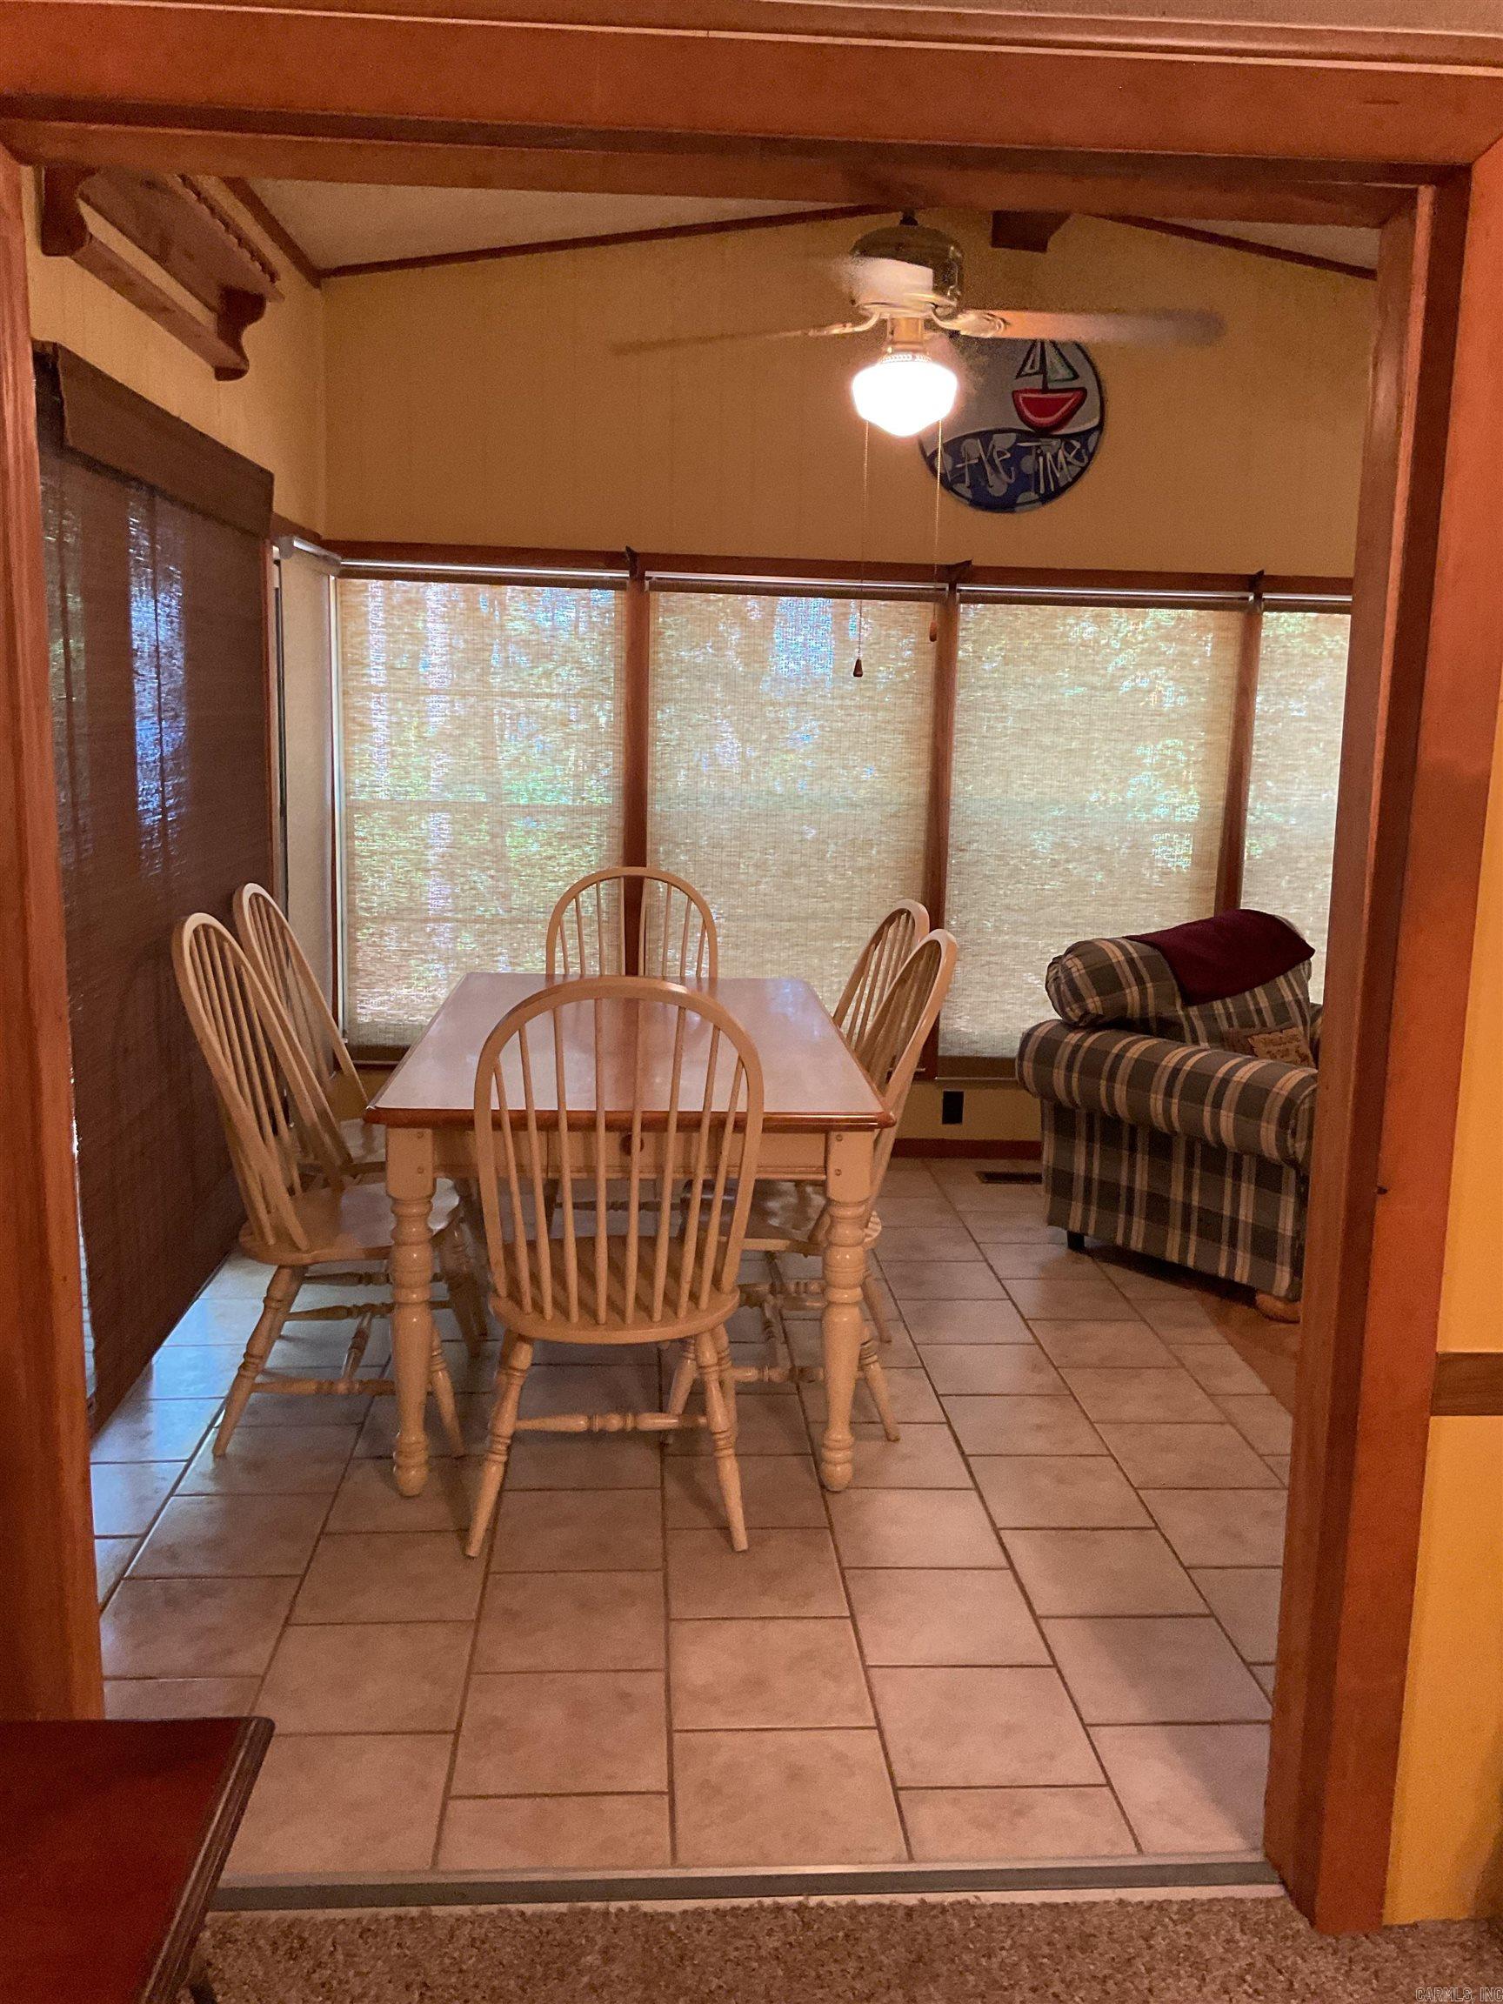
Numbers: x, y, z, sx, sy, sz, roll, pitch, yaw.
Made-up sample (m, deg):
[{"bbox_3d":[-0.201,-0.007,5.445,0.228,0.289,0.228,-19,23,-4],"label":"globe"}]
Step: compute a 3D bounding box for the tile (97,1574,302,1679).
[{"bbox_3d":[-0.918,1.028,2.755,0.304,0.010,0.304,1,10,-4],"label":"tile"}]

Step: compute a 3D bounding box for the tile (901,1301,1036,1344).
[{"bbox_3d":[0.539,0.809,4.202,0.303,0.012,0.303,1,10,-4],"label":"tile"}]

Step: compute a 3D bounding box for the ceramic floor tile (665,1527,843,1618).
[{"bbox_3d":[0.005,1.012,2.969,0.304,0.010,0.304,1,10,-4],"label":"ceramic floor tile"}]

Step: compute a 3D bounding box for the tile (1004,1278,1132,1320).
[{"bbox_3d":[0.837,0.788,4.375,0.303,0.012,0.303,1,10,-4],"label":"tile"}]

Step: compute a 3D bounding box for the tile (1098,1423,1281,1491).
[{"bbox_3d":[0.899,0.943,3.463,0.303,0.012,0.303,1,10,-4],"label":"tile"}]

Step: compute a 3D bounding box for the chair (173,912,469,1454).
[{"bbox_3d":[-0.847,0.339,3.459,0.565,1.040,0.502,1,10,-4],"label":"chair"}]

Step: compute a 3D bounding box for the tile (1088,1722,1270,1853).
[{"bbox_3d":[0.662,1.118,2.381,0.303,0.012,0.303,1,10,-4],"label":"tile"}]

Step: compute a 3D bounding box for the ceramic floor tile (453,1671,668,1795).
[{"bbox_3d":[-0.276,1.087,2.495,0.304,0.010,0.306,1,10,-4],"label":"ceramic floor tile"}]

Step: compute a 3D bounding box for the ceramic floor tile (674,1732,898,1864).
[{"bbox_3d":[0.046,1.117,2.362,0.304,0.010,0.293,1,10,-4],"label":"ceramic floor tile"}]

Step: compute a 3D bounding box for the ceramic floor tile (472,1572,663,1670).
[{"bbox_3d":[-0.296,1.034,2.802,0.304,0.010,0.304,1,10,-4],"label":"ceramic floor tile"}]

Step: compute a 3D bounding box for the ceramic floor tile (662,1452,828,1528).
[{"bbox_3d":[-0.017,0.961,3.282,0.304,0.010,0.306,1,10,-4],"label":"ceramic floor tile"}]

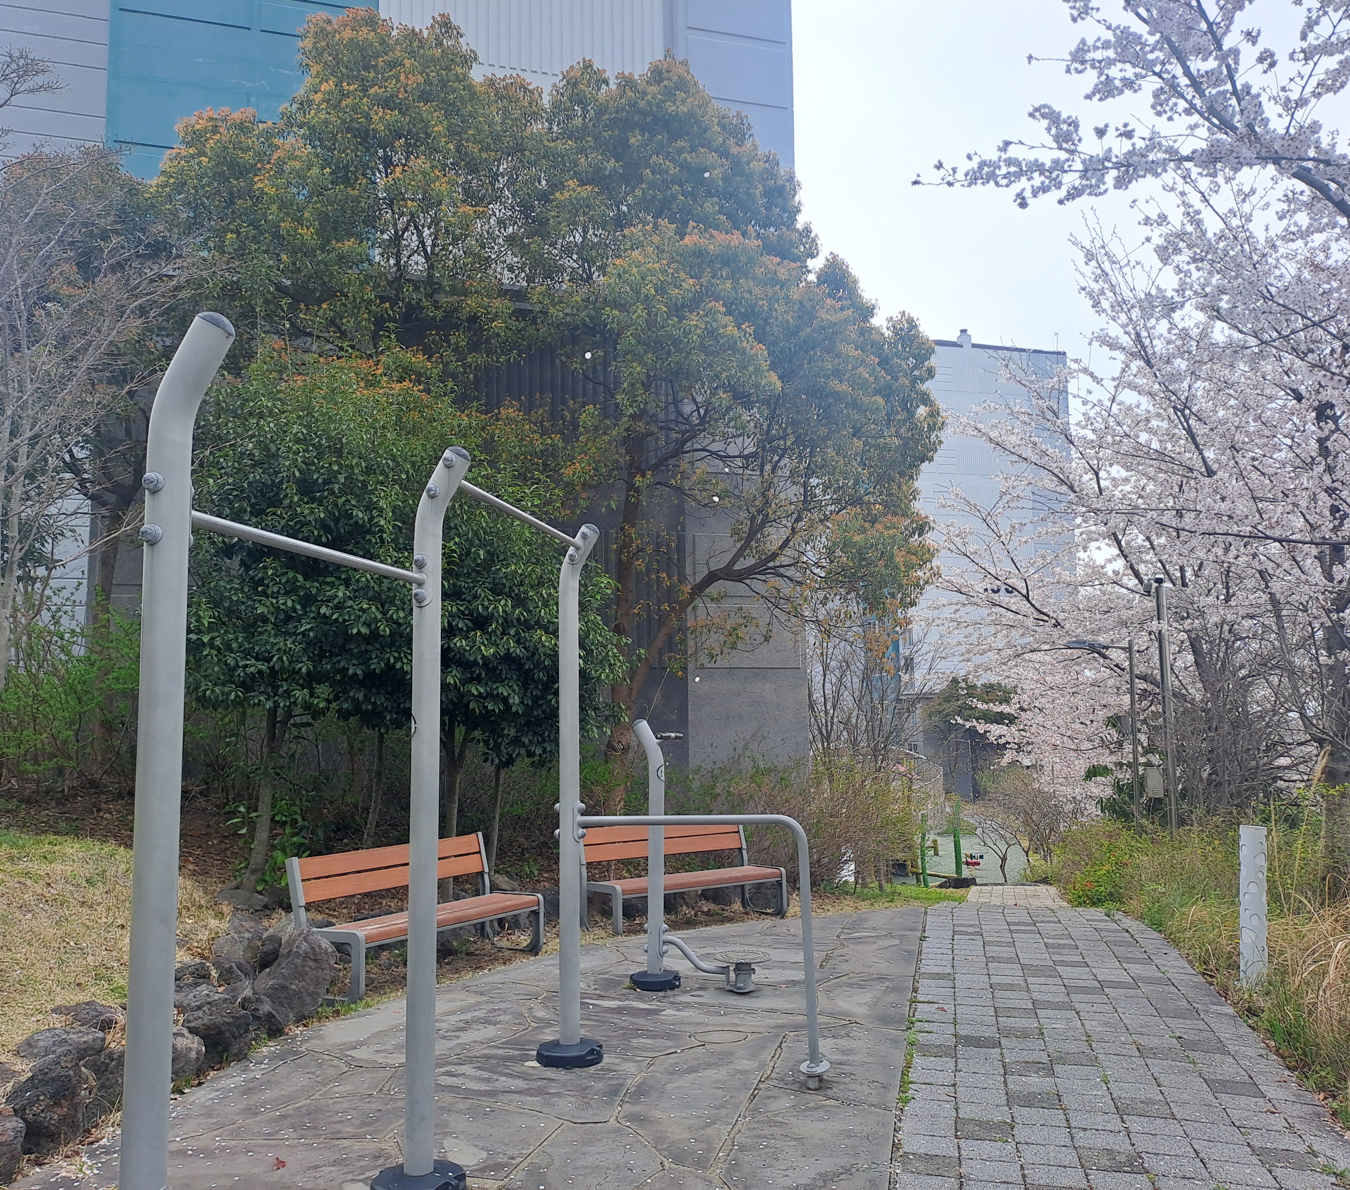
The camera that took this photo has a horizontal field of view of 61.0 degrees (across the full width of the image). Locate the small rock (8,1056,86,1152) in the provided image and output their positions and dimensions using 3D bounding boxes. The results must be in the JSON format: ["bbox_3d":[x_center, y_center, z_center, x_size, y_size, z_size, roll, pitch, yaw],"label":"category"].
[{"bbox_3d":[-2.312,1.879,4.220,0.280,0.310,0.250,3,-7,-30],"label":"small rock"}]

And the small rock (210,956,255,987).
[{"bbox_3d":[-2.259,1.918,5.850,0.200,0.140,0.180,3,-7,-30],"label":"small rock"}]

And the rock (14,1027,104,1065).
[{"bbox_3d":[-2.368,1.735,4.400,0.330,0.160,0.220,-1,-5,8],"label":"rock"}]

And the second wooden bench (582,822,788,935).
[{"bbox_3d":[0.090,2.218,9.173,1.530,0.750,0.600,3,-6,-33],"label":"second wooden bench"}]

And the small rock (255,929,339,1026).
[{"bbox_3d":[-1.970,1.982,5.950,0.400,0.460,0.350,3,-7,-30],"label":"small rock"}]

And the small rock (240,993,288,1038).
[{"bbox_3d":[-2.050,2.093,5.700,0.240,0.230,0.240,-1,-5,8],"label":"small rock"}]

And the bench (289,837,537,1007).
[{"bbox_3d":[-1.586,1.990,7.297,0.580,0.770,1.580,-4,-7,33],"label":"bench"}]

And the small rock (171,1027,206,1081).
[{"bbox_3d":[-2.145,2.009,5.000,0.220,0.240,0.220,-1,-5,8],"label":"small rock"}]

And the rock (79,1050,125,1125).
[{"bbox_3d":[-2.193,1.918,4.450,0.250,0.280,0.240,-1,-5,8],"label":"rock"}]

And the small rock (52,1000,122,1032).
[{"bbox_3d":[-2.374,1.710,4.650,0.260,0.120,0.200,3,-7,-30],"label":"small rock"}]

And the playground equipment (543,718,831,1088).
[{"bbox_3d":[0.249,1.452,5.928,1.320,1.563,1.780,-2,-5,16],"label":"playground equipment"}]

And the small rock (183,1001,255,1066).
[{"bbox_3d":[-2.102,2.022,5.280,0.310,0.250,0.260,3,-7,-30],"label":"small rock"}]

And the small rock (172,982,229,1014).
[{"bbox_3d":[-2.246,1.901,5.400,0.280,0.170,0.240,-1,-5,8],"label":"small rock"}]

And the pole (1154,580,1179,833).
[{"bbox_3d":[7.955,1.891,18.500,0.170,4.200,0.170,-1,-6,0],"label":"pole"}]

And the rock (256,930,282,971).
[{"bbox_3d":[-2.197,1.928,6.200,0.150,0.220,0.190,-1,-5,8],"label":"rock"}]

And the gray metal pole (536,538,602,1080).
[{"bbox_3d":[-0.492,0.898,5.347,0.310,2.448,0.310,0,-5,0],"label":"gray metal pole"}]

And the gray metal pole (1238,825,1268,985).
[{"bbox_3d":[3.402,1.840,6.798,0.162,0.970,0.162,0,-5,0],"label":"gray metal pole"}]

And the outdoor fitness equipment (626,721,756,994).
[{"bbox_3d":[0.129,1.557,6.906,0.840,1.550,0.360,-3,-6,24],"label":"outdoor fitness equipment"}]

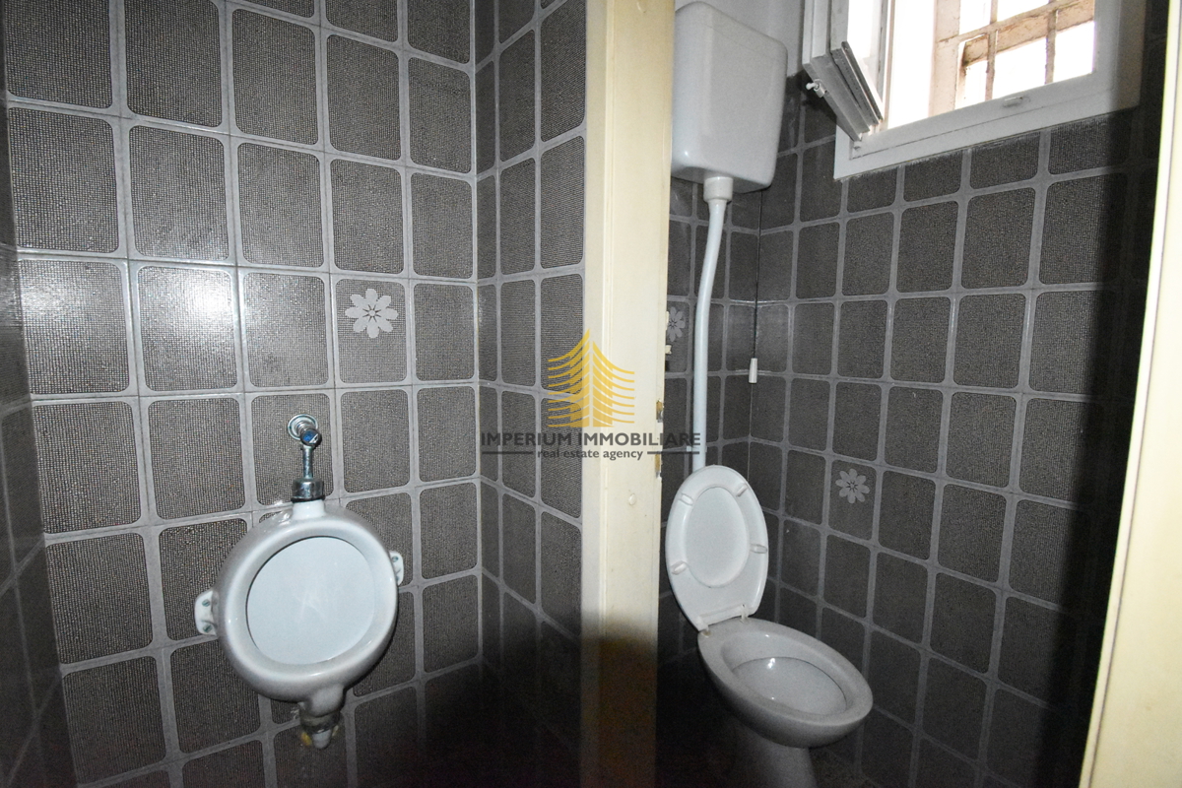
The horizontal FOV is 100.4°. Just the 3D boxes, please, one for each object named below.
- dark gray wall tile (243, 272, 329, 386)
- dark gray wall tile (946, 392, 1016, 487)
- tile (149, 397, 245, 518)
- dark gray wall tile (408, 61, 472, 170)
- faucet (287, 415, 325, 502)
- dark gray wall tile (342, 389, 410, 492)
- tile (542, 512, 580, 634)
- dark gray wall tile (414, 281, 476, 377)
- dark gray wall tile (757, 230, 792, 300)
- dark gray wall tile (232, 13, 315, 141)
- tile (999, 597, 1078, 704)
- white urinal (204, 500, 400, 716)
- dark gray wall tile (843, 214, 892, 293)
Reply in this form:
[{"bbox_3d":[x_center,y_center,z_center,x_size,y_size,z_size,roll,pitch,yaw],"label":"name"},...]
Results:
[{"bbox_3d":[-0.576,-0.120,0.940,0.131,0.211,0.010,-3,7,-31],"label":"dark gray wall tile"},{"bbox_3d":[0.915,0.102,1.157,0.010,0.212,0.127,-3,7,-33],"label":"dark gray wall tile"},{"bbox_3d":[-0.671,0.105,0.844,0.120,0.197,0.010,-3,7,-31],"label":"tile"},{"bbox_3d":[-0.322,-0.584,1.045,0.131,0.211,0.010,-3,7,-31],"label":"dark gray wall tile"},{"bbox_3d":[-0.536,0.122,0.930,0.055,0.156,0.095,-3,7,-31],"label":"faucet"},{"bbox_3d":[-0.426,0.094,0.981,0.120,0.194,0.010,-3,7,-30],"label":"dark gray wall tile"},{"bbox_3d":[-0.058,0.325,0.894,0.010,0.201,0.122,-4,8,-40],"label":"tile"},{"bbox_3d":[-0.308,-0.128,1.040,0.122,0.195,0.010,-3,7,-31],"label":"dark gray wall tile"},{"bbox_3d":[0.566,-0.397,1.522,0.010,0.202,0.122,-3,7,-33],"label":"dark gray wall tile"},{"bbox_3d":[-0.541,-0.539,0.846,0.120,0.194,0.010,-3,7,-30],"label":"dark gray wall tile"},{"bbox_3d":[0.939,0.535,1.032,0.010,0.194,0.114,-4,7,-36],"label":"tile"},{"bbox_3d":[-0.499,0.429,0.889,0.345,0.430,0.270,-3,7,-32],"label":"white urinal"},{"bbox_3d":[0.723,-0.358,1.284,0.010,0.195,0.117,-3,7,-33],"label":"dark gray wall tile"}]

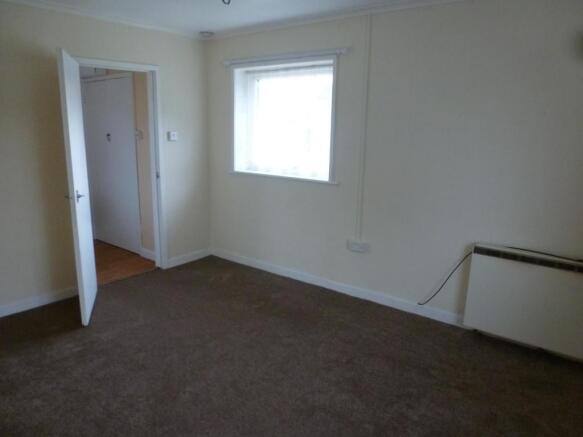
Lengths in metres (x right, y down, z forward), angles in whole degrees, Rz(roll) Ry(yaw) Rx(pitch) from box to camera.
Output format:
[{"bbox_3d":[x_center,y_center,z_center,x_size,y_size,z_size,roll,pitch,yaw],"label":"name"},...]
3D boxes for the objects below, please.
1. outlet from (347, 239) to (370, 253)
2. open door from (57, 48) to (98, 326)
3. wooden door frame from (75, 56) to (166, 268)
[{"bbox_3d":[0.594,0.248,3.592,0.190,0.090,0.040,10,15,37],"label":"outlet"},{"bbox_3d":[-1.674,-0.224,3.202,0.045,1.979,0.727,-3,13,-19],"label":"open door"},{"bbox_3d":[-1.605,-0.413,3.866,0.130,2.071,0.837,10,15,37],"label":"wooden door frame"}]

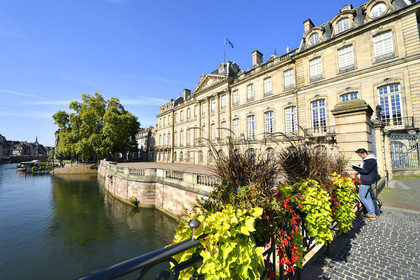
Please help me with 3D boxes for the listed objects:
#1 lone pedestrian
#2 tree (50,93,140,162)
[{"bbox_3d":[3.919,1.092,4.122,0.500,1.700,0.500,-5,-7,40],"label":"lone pedestrian"},{"bbox_3d":[-41.411,-3.927,63.268,26.000,26.000,22.000,4,-7,-33],"label":"tree"}]

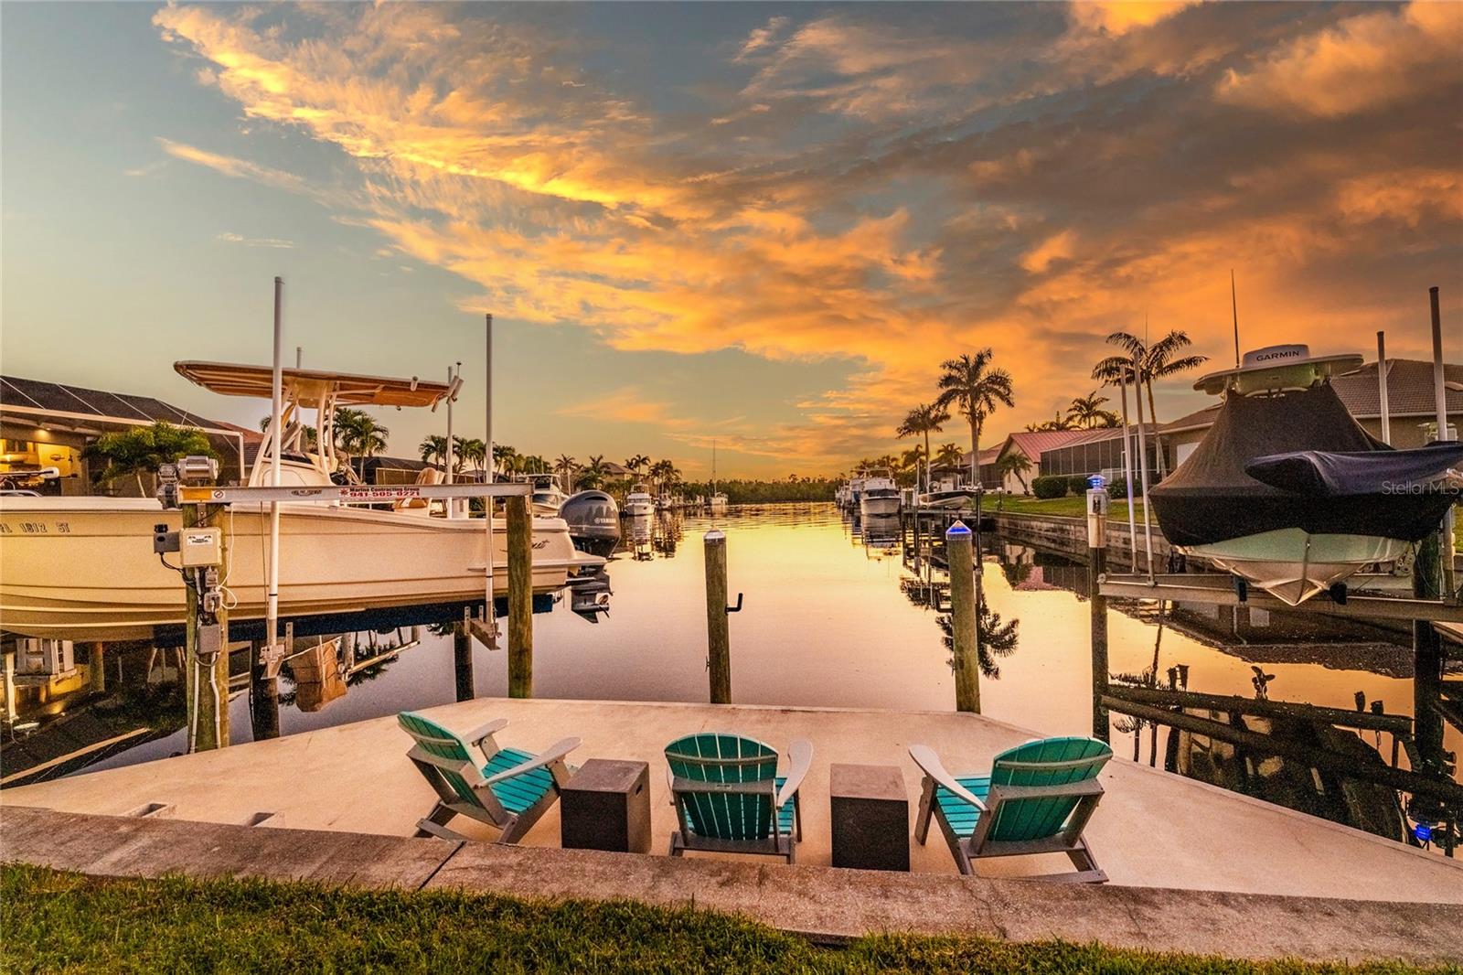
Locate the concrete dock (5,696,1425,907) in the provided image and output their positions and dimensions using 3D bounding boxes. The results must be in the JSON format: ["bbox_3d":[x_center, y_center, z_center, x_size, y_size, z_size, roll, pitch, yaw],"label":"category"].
[{"bbox_3d":[-0.661,2.207,4.020,11.289,0.200,3.117,-1,-1,8],"label":"concrete dock"}]

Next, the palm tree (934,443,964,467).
[{"bbox_3d":[28.804,-2.166,74.963,4.000,7.419,4.000,-1,-1,0],"label":"palm tree"}]

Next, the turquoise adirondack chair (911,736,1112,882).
[{"bbox_3d":[1.501,1.564,2.998,0.845,0.887,0.908,-1,-1,-4],"label":"turquoise adirondack chair"}]

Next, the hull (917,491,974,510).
[{"bbox_3d":[12.589,0.760,33.500,2.300,1.200,5.500,-1,-1,5],"label":"hull"}]

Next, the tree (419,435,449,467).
[{"bbox_3d":[-22.346,-0.749,42.968,2.500,6.450,2.500,-1,-1,0],"label":"tree"}]

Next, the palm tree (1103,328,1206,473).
[{"bbox_3d":[21.360,-3.582,29.000,5.000,8.678,5.000,-1,-1,0],"label":"palm tree"}]

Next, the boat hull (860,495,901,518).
[{"bbox_3d":[15.875,1.960,61.000,3.900,2.200,11.000,-1,-1,8],"label":"boat hull"}]

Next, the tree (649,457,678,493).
[{"bbox_3d":[-11.756,-1.406,100.000,5.000,7.632,5.000,-1,-1,0],"label":"tree"}]

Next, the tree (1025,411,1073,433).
[{"bbox_3d":[36.437,-3.747,64.950,5.200,10.004,5.200,-1,-1,0],"label":"tree"}]

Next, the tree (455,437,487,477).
[{"bbox_3d":[-19.746,-0.864,43.000,2.500,5.873,2.500,-1,-1,0],"label":"tree"}]

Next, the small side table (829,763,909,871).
[{"bbox_3d":[0.724,1.789,2.996,0.371,0.477,0.351,-1,-1,10],"label":"small side table"}]

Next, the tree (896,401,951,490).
[{"bbox_3d":[23.238,-4.250,67.941,6.000,11.717,6.000,-1,-1,0],"label":"tree"}]

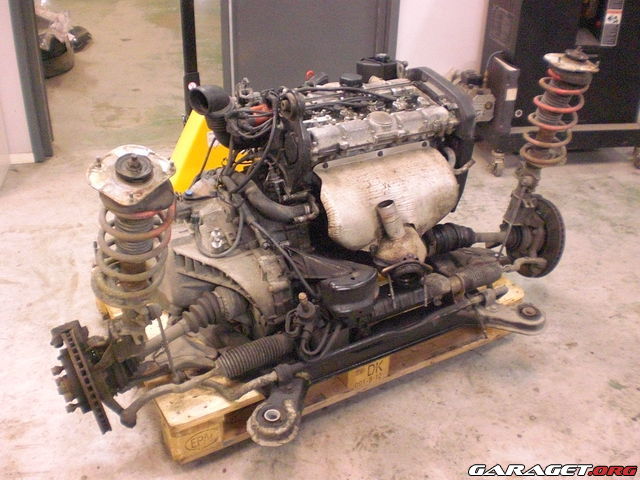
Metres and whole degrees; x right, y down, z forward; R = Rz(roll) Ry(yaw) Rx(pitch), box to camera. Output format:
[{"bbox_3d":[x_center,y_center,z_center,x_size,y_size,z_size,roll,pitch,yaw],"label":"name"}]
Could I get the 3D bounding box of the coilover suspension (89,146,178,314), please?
[{"bbox_3d":[-0.423,-0.019,1.500,0.185,0.380,0.185,7,39,-3],"label":"coilover suspension"}]

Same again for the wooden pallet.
[{"bbox_3d":[-0.058,0.210,2.243,1.200,0.144,0.800,-15,33,-27],"label":"wooden pallet"}]

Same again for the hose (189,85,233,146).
[{"bbox_3d":[-0.288,-0.328,1.770,0.088,0.150,0.120,26,38,37],"label":"hose"}]

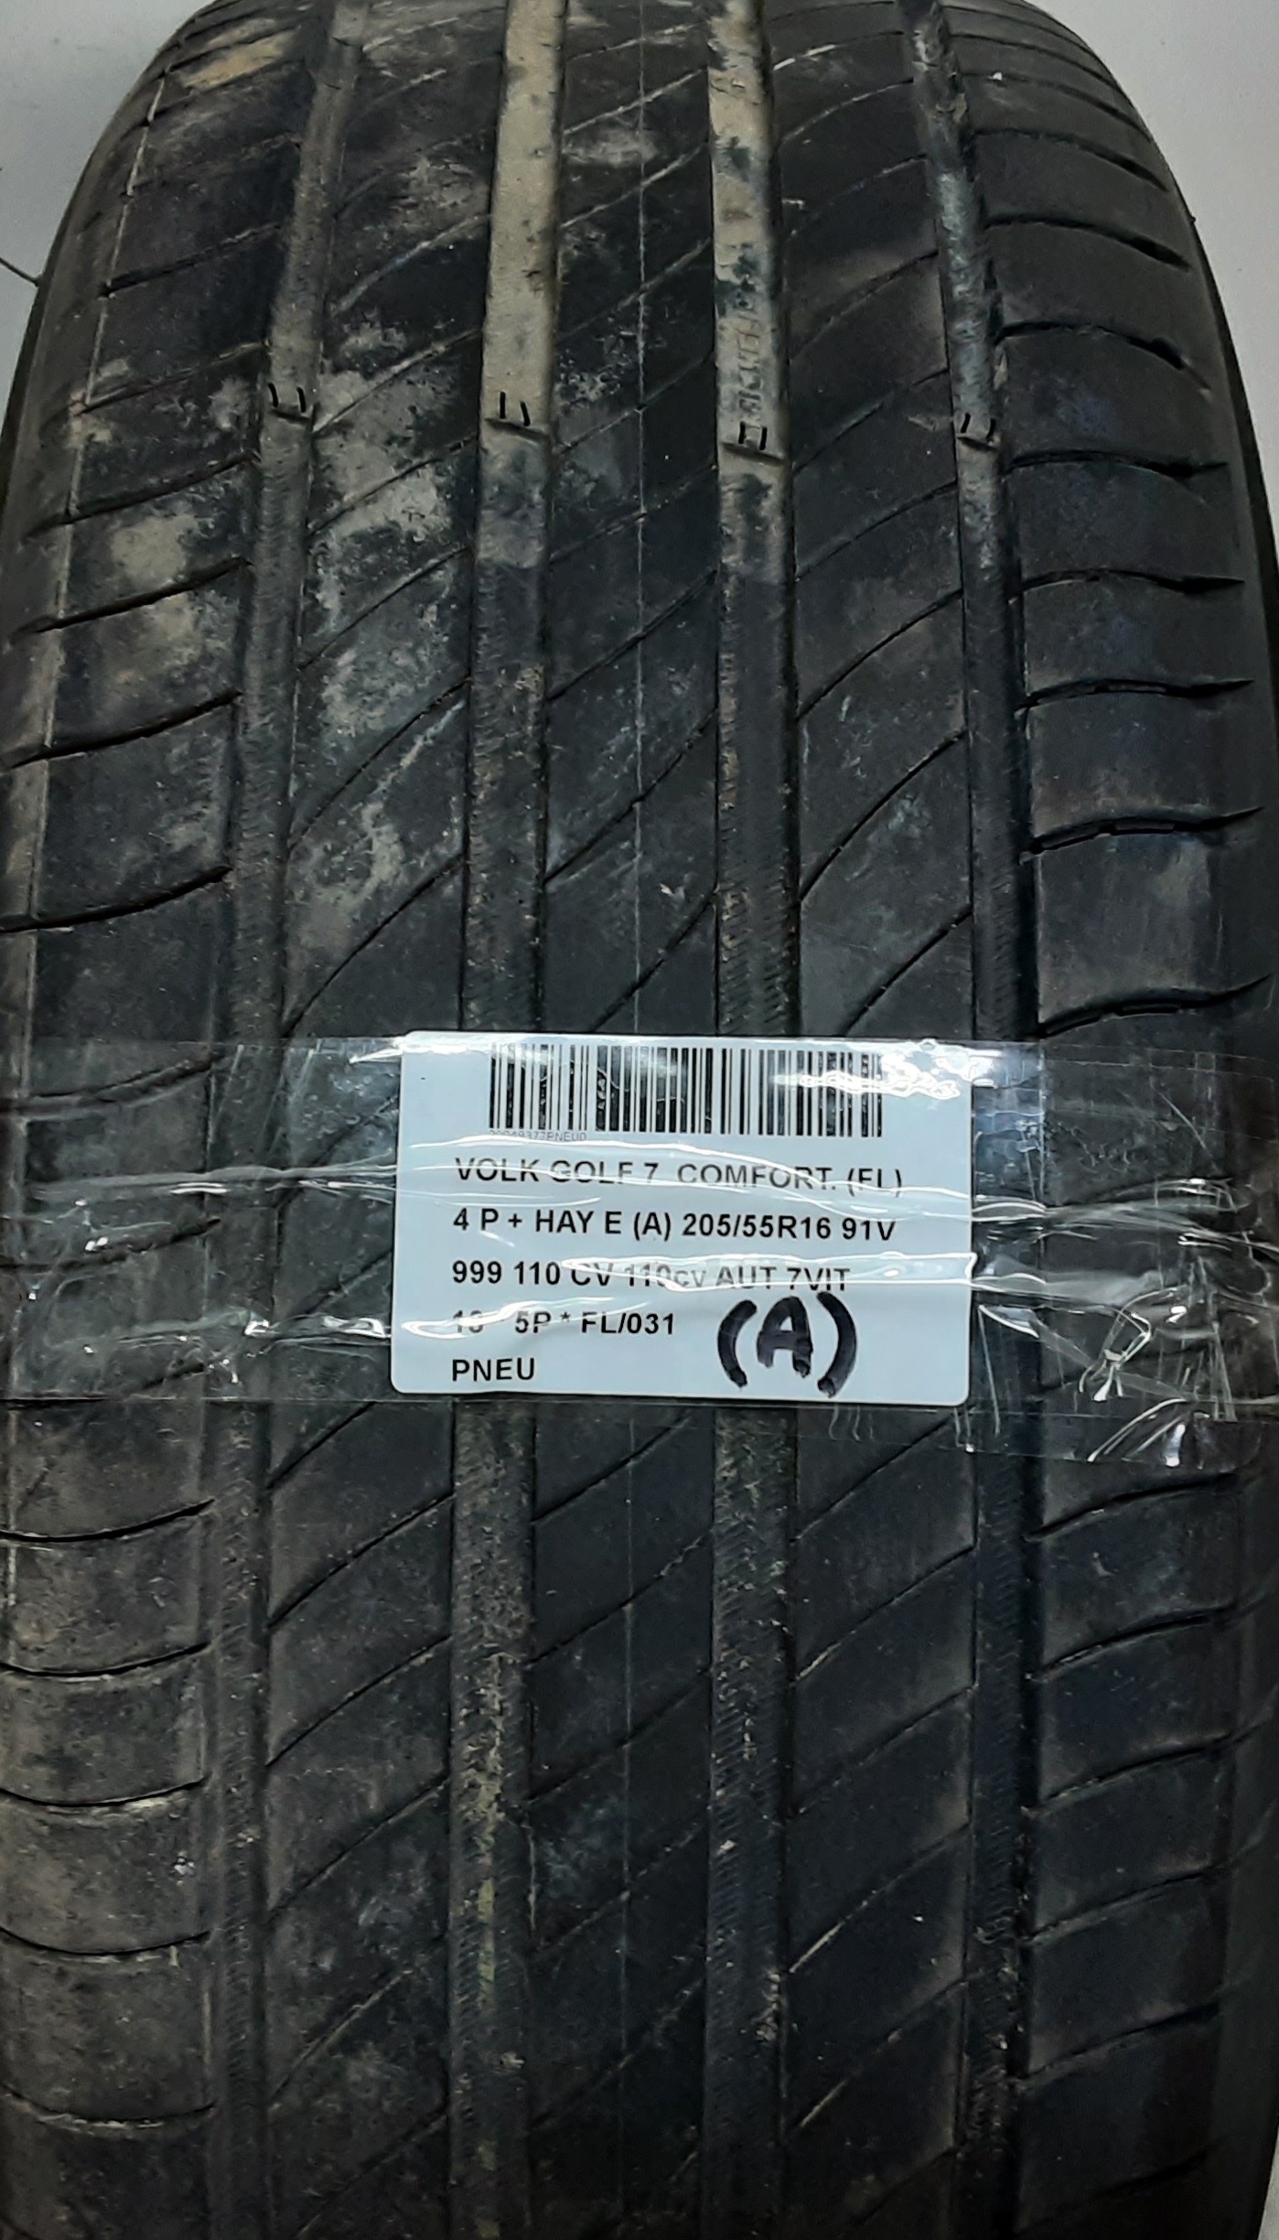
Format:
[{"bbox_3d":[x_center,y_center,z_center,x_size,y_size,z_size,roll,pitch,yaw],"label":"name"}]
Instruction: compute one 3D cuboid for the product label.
[{"bbox_3d":[0.006,0.013,0.309,0.076,0.002,0.049,1,84,1],"label":"product label"}]

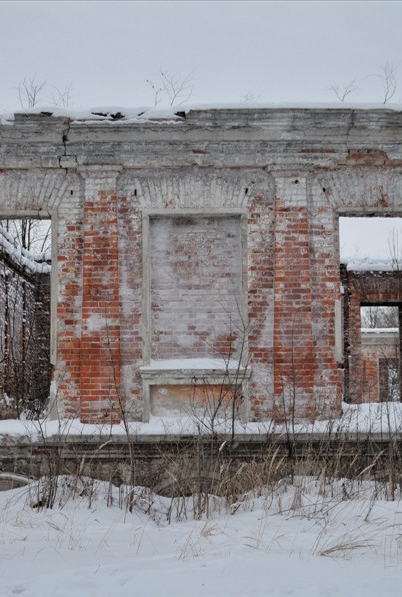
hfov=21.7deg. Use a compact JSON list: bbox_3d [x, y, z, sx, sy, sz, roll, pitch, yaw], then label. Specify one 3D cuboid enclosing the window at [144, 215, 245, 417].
[{"bbox_3d":[-0.081,0.229,14.558,1.443,2.837,0.280,0,-4,-1],"label":"window"}]

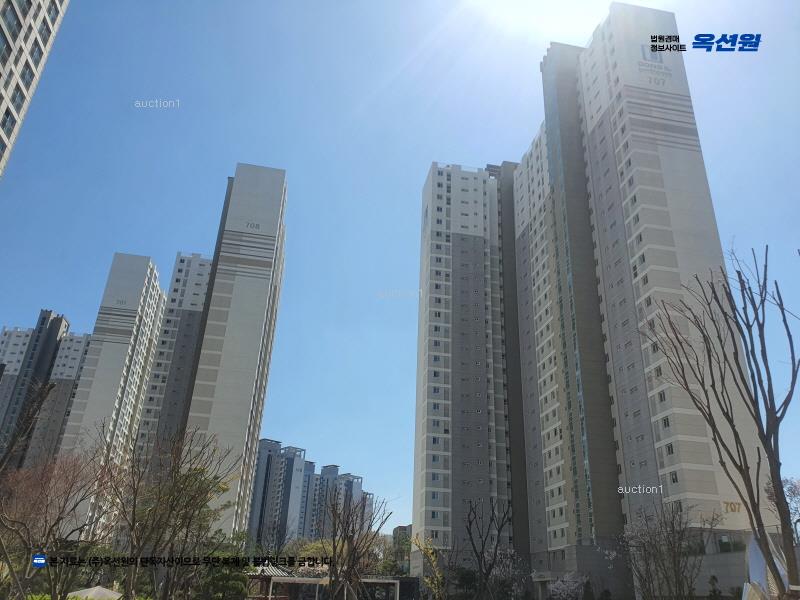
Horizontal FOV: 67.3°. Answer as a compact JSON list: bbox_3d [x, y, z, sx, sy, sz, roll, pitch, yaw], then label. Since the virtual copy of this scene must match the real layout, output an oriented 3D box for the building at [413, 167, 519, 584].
[{"bbox_3d":[13.150,10.940,113.370,18.300,79.400,11.000,7,-25,-9],"label":"building"}]

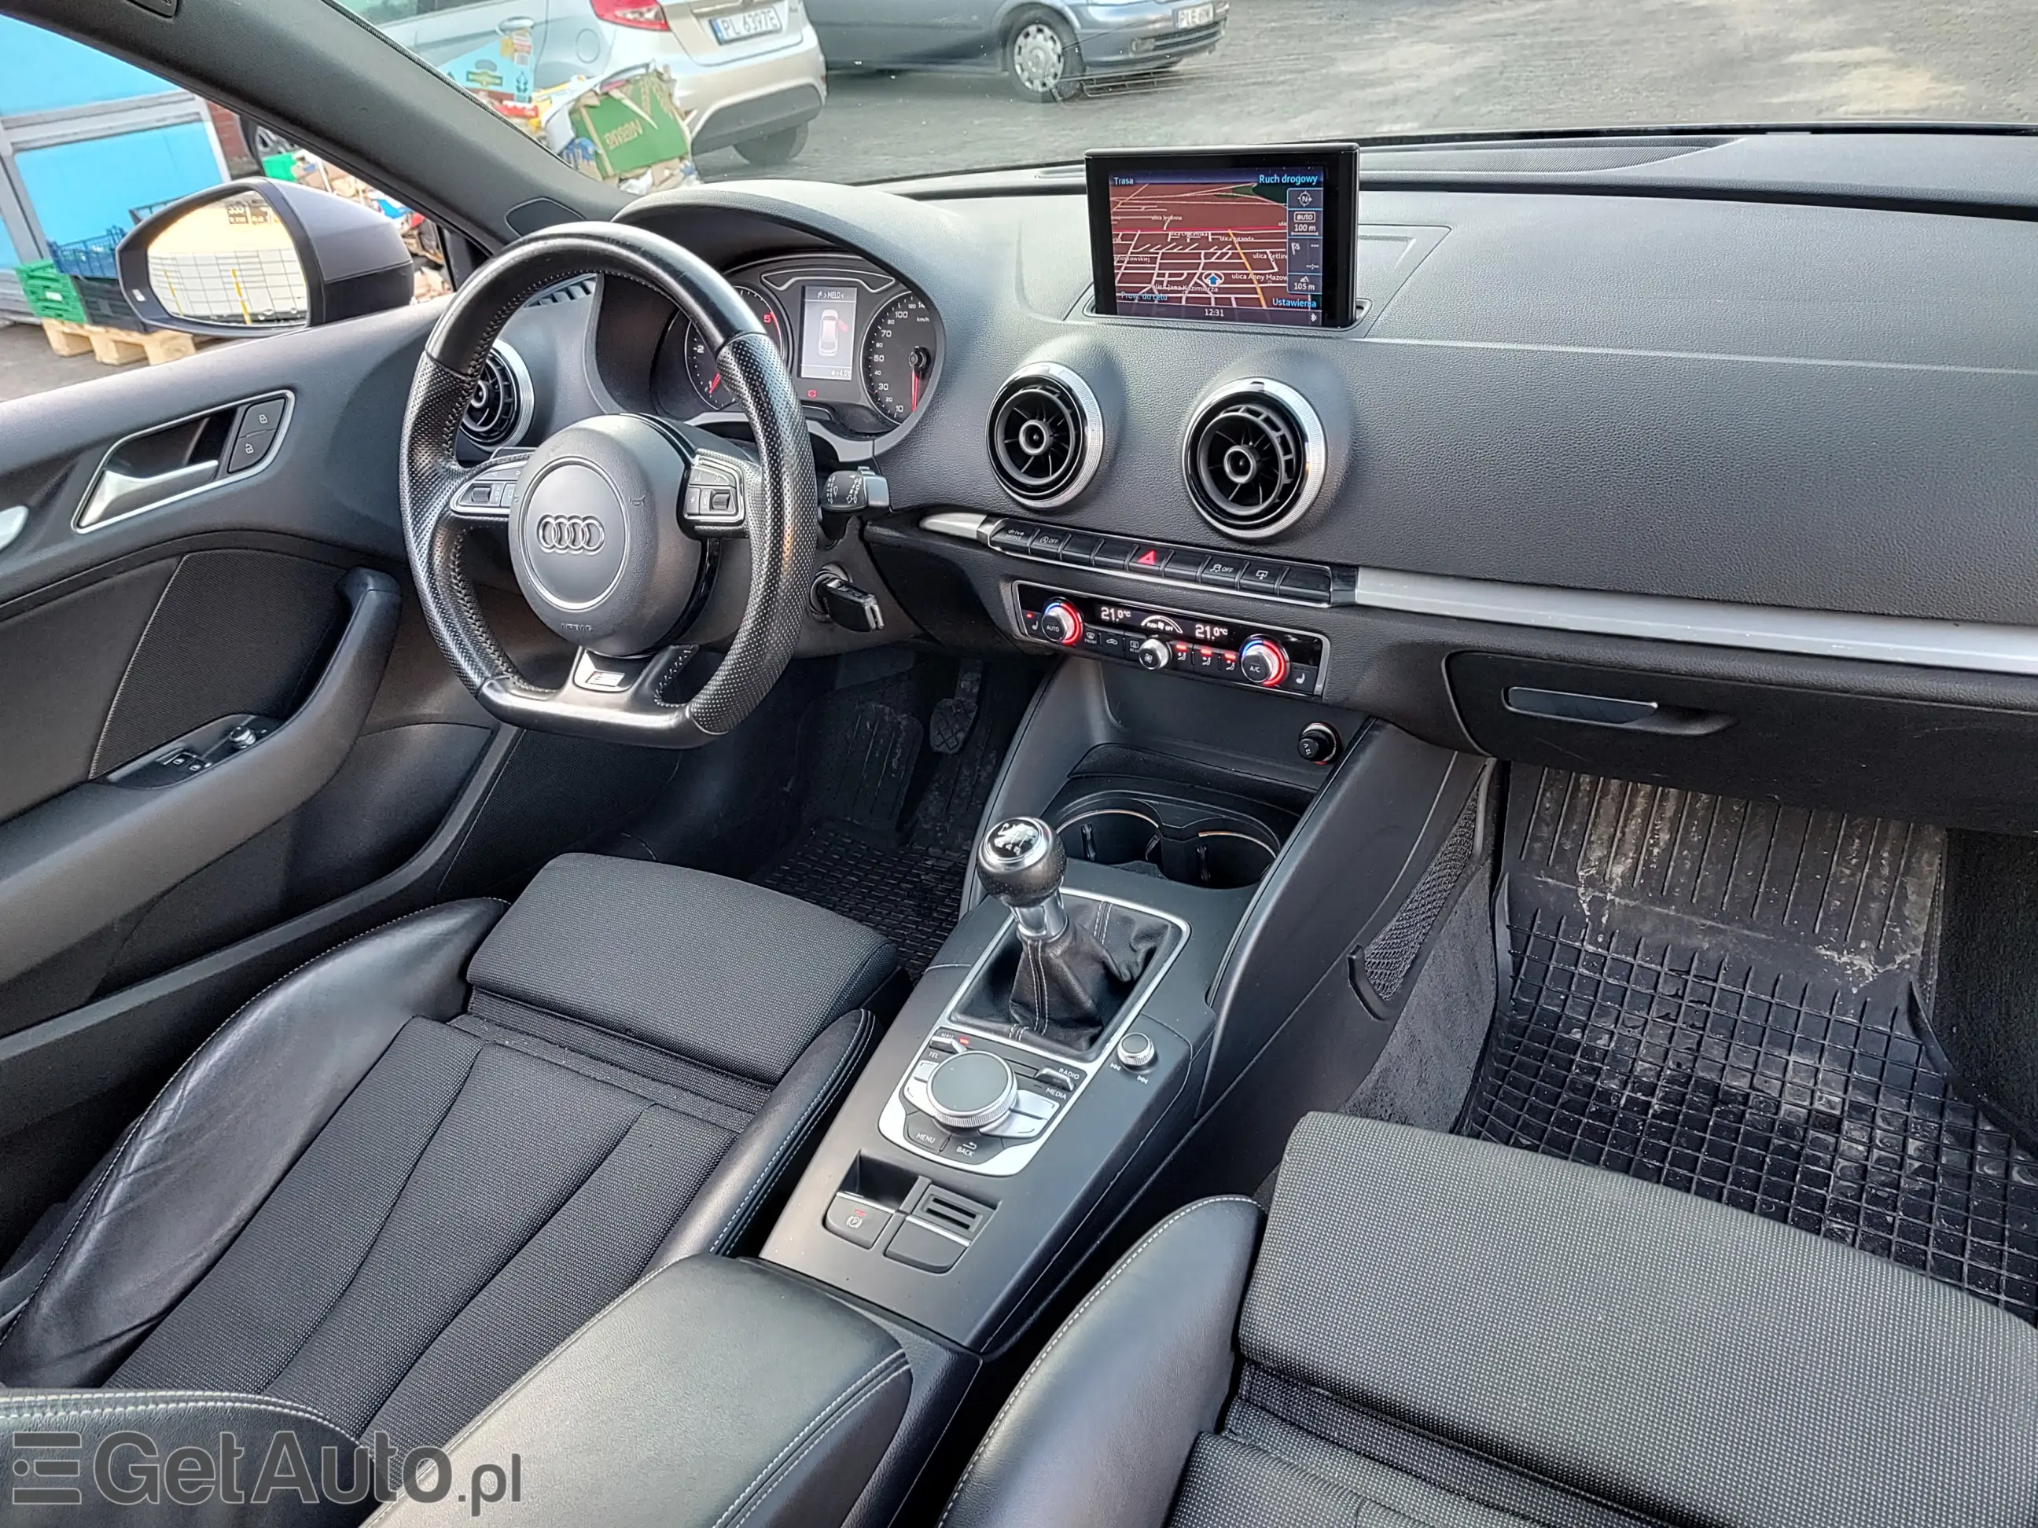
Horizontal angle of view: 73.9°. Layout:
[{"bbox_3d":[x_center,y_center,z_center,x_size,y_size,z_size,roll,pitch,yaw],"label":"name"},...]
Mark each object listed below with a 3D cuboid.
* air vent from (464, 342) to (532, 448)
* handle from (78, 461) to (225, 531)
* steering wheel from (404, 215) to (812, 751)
[{"bbox_3d":[-0.441,-0.315,1.159,0.096,0.096,0.035,12,18,26],"label":"air vent"},{"bbox_3d":[-0.652,-0.202,1.013,0.027,0.035,0.112,14,35,29],"label":"handle"},{"bbox_3d":[-0.279,-0.192,0.954,0.372,0.357,0.100,13,15,28],"label":"steering wheel"}]

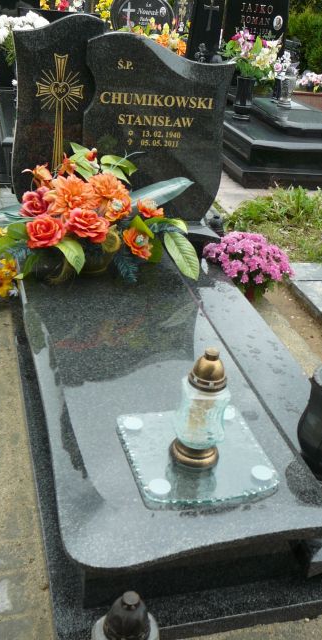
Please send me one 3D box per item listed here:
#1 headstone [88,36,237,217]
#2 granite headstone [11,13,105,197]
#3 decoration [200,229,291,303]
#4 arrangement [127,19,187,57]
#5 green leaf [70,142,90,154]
[{"bbox_3d":[-0.023,-0.836,2.890,0.669,0.807,0.068,-2,31,-16],"label":"headstone"},{"bbox_3d":[-0.455,-0.873,2.809,0.373,0.848,0.068,-2,31,-16],"label":"granite headstone"},{"bbox_3d":[0.405,-0.269,3.152,0.462,0.310,0.407,-2,31,-16],"label":"decoration"},{"bbox_3d":[-0.042,-2.307,5.436,0.590,0.420,0.350,-2,31,-16],"label":"arrangement"},{"bbox_3d":[-0.309,-0.654,2.462,0.083,0.050,0.055,-2,31,-16],"label":"green leaf"}]

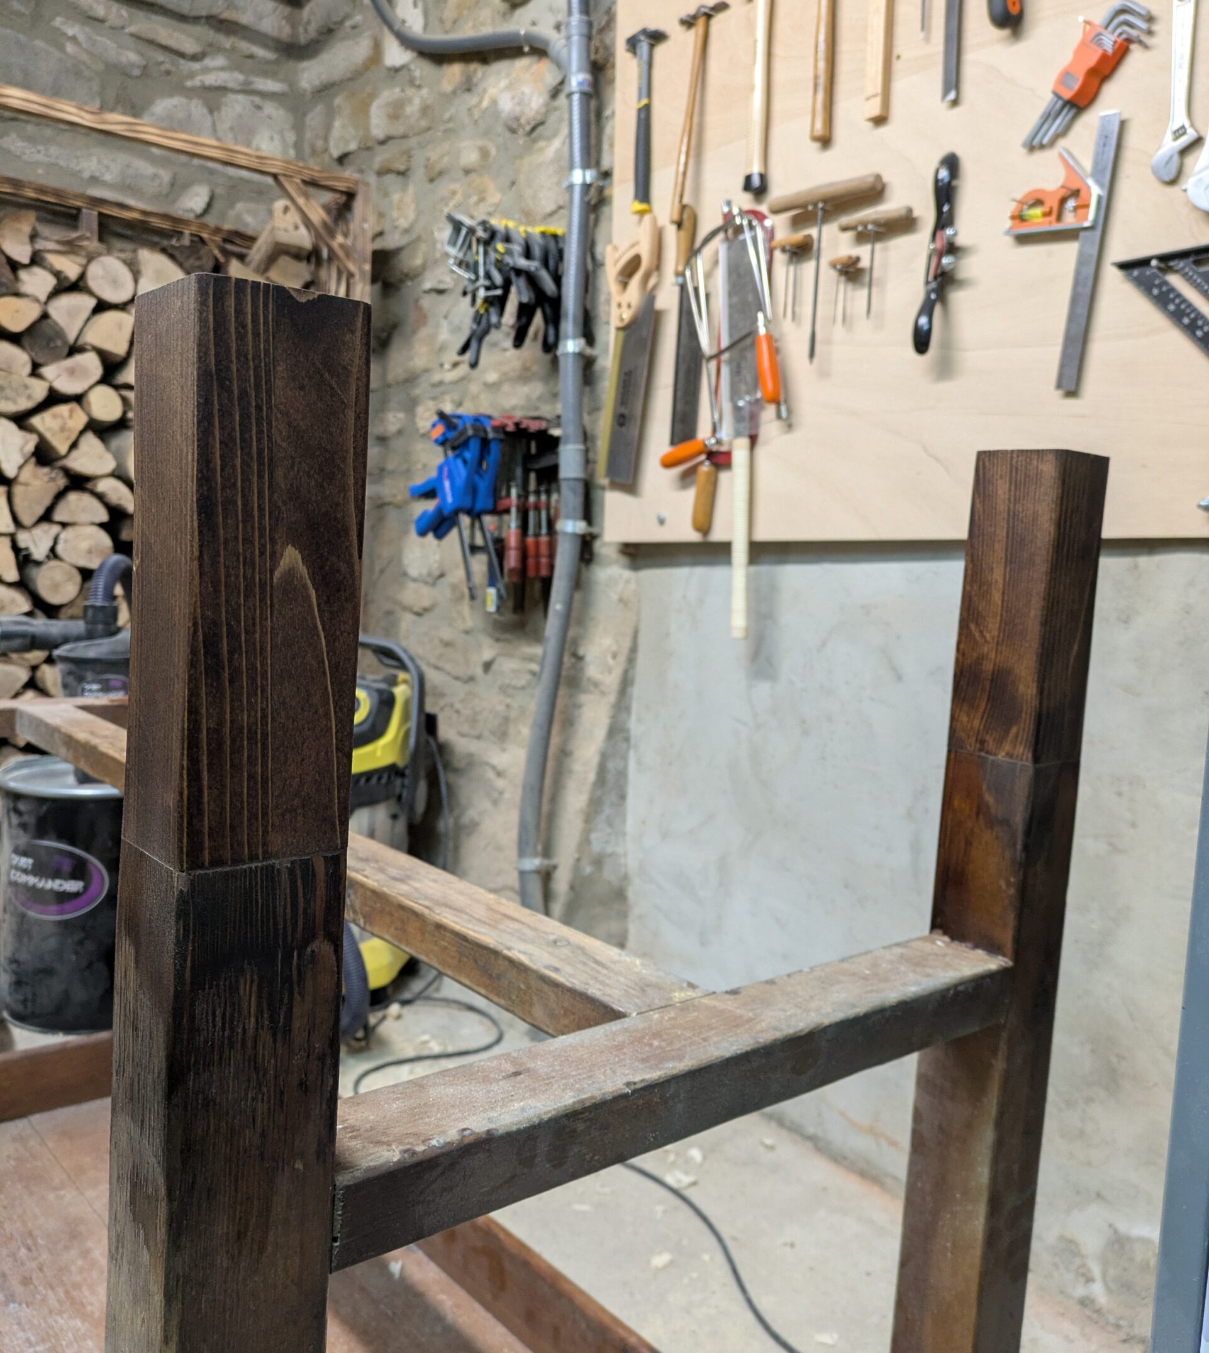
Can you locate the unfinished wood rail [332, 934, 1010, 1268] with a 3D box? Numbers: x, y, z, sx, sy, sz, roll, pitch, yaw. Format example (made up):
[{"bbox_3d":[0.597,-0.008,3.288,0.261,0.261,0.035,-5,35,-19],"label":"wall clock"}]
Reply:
[{"bbox_3d":[0.057,0.199,0.606,0.468,0.036,0.060,-1,7,-40],"label":"unfinished wood rail"}]

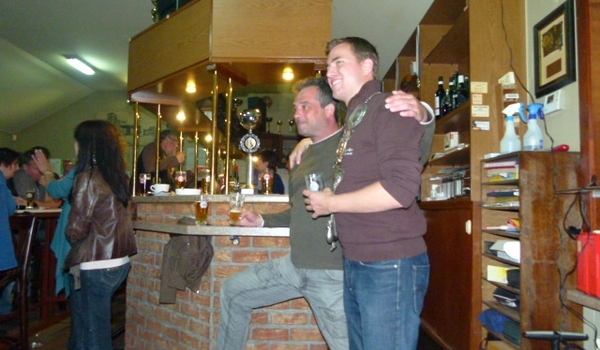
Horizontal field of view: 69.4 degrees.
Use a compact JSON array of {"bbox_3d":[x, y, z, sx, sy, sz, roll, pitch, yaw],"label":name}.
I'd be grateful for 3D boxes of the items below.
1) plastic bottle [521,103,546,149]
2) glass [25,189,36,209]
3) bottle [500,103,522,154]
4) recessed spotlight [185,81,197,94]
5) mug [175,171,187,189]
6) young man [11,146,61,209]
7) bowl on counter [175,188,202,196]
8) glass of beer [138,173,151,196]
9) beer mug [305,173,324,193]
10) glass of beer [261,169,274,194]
[{"bbox_3d":[1.055,-0.199,1.950,0.105,0.250,0.080,0,-4,9],"label":"plastic bottle"},{"bbox_3d":[-2.082,0.192,3.350,0.080,0.152,0.075,0,-4,0],"label":"glass"},{"bbox_3d":[1.194,-0.256,2.430,0.130,0.280,0.075,1,-3,-1],"label":"bottle"},{"bbox_3d":[-0.645,-0.517,2.560,0.066,0.072,0.066,1,-3,-1],"label":"recessed spotlight"},{"bbox_3d":[-0.712,0.046,2.580,0.070,0.145,0.070,1,-3,-1],"label":"mug"},{"bbox_3d":[-2.210,0.466,3.600,0.620,1.350,0.550,-1,-5,25],"label":"young man"},{"bbox_3d":[-0.669,0.105,2.600,0.160,0.045,0.160,0,-4,0],"label":"bowl on counter"},{"bbox_3d":[-1.062,0.069,2.970,0.076,0.157,0.076,0,-4,0],"label":"glass of beer"},{"bbox_3d":[0.054,0.062,1.620,0.070,0.140,0.070,1,-3,-1],"label":"beer mug"},{"bbox_3d":[-0.175,0.038,2.360,0.070,0.145,0.070,1,-3,-1],"label":"glass of beer"}]

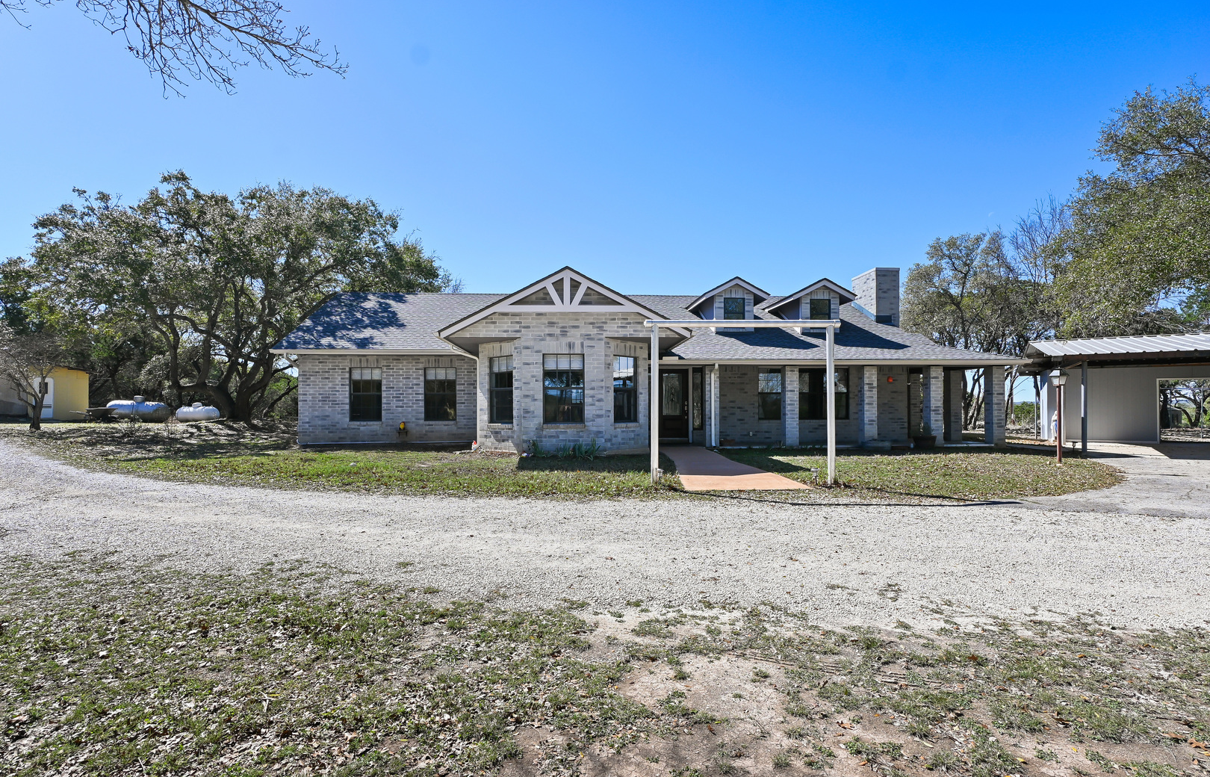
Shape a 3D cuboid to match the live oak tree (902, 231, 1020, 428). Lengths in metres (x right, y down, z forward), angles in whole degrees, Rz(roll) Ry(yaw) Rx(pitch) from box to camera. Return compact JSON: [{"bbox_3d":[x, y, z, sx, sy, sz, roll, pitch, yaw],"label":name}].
[{"bbox_3d":[14.600,-2.440,25.000,4.800,8.100,4.900,0,-1,30],"label":"live oak tree"}]

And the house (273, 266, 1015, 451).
[{"bbox_3d":[0.900,-1.250,20.300,20.600,5.600,14.000,0,-1,-4],"label":"house"}]

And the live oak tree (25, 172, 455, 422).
[{"bbox_3d":[-15.500,-4.100,27.200,17.000,11.400,15.500,0,-1,-30],"label":"live oak tree"}]

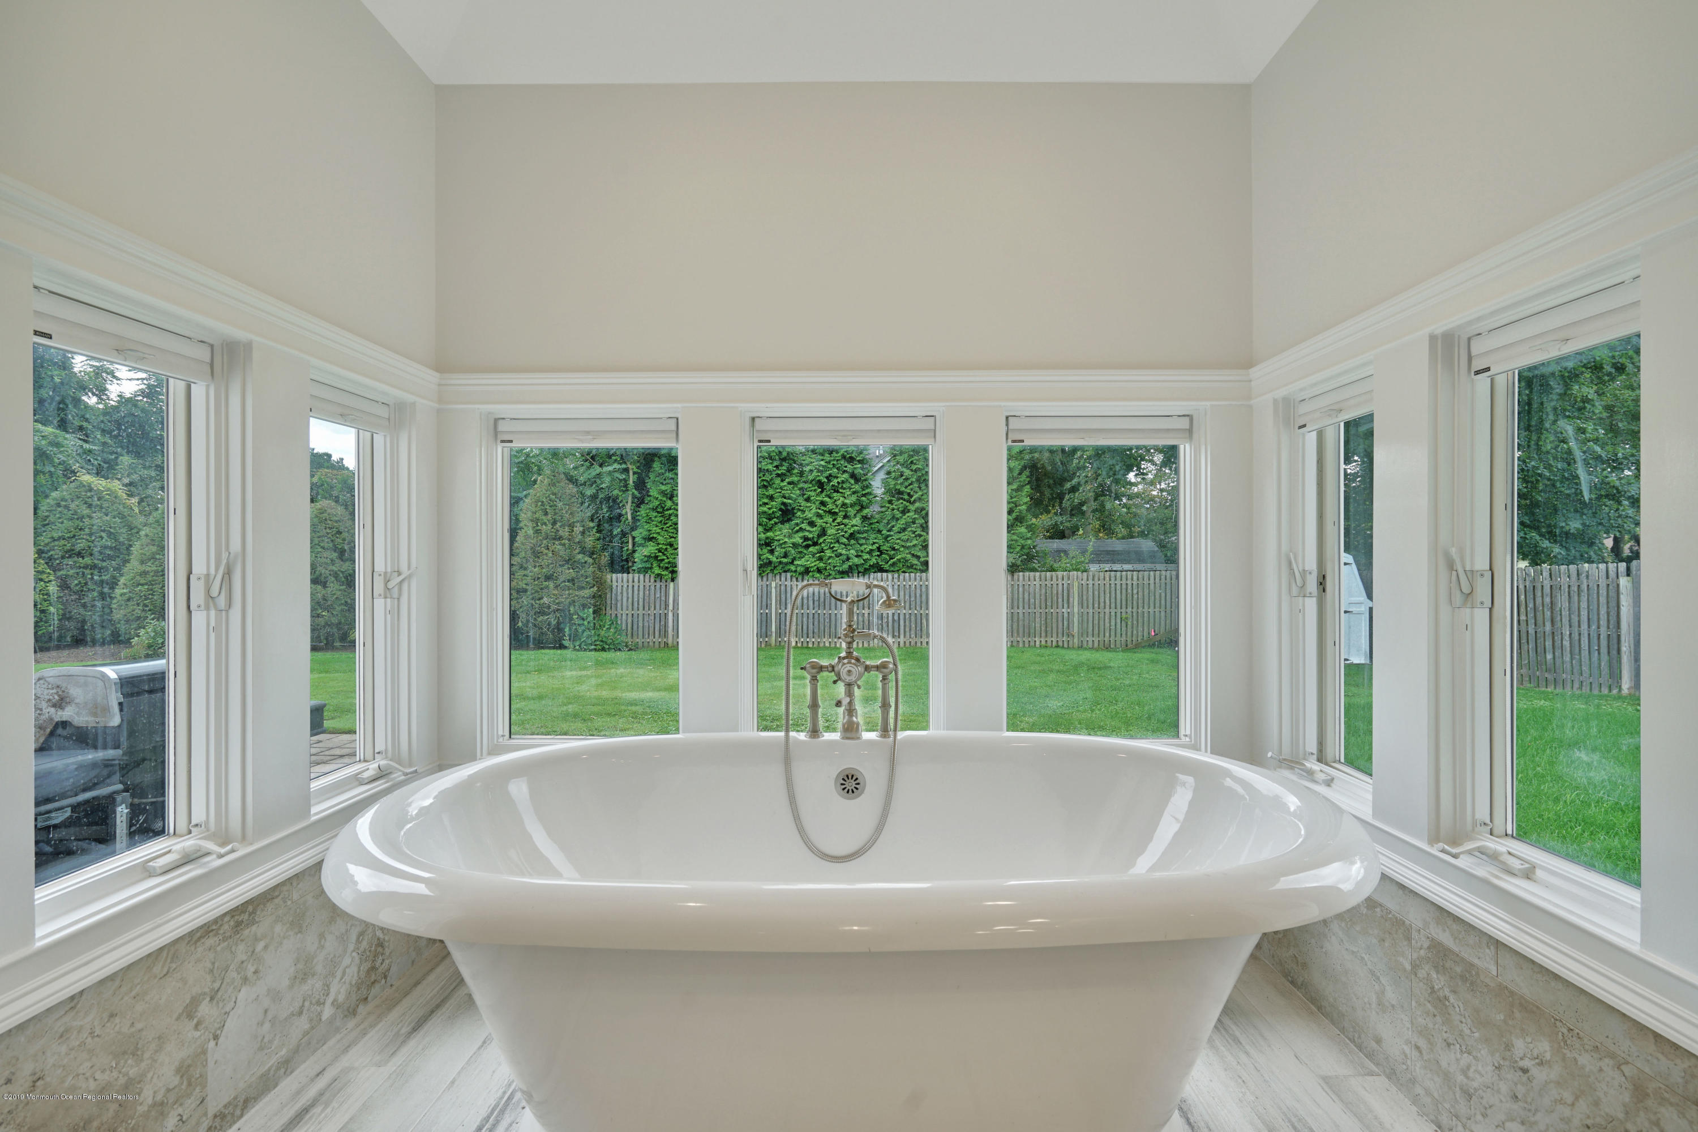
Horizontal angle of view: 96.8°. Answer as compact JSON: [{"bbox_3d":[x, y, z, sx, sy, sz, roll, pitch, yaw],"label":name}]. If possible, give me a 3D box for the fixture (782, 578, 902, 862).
[{"bbox_3d":[-0.014,0.362,1.800,0.290,0.655,0.220,0,0,0],"label":"fixture"}]

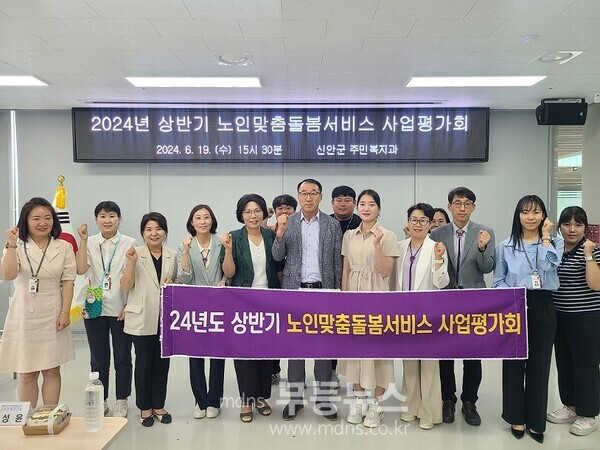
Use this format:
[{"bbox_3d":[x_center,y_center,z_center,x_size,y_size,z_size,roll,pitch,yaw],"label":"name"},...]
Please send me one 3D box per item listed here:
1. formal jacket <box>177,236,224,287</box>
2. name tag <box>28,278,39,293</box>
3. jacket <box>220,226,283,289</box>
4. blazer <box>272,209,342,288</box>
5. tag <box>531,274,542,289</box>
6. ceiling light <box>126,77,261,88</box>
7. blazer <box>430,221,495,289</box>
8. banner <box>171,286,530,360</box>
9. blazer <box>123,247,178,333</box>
[{"bbox_3d":[-0.751,0.368,3.420,0.400,0.630,0.280,0,1,-10],"label":"formal jacket"},{"bbox_3d":[-1.690,0.384,2.860,0.064,0.097,0.008,0,1,-8],"label":"name tag"},{"bbox_3d":[-0.375,0.319,3.380,0.470,0.630,0.280,0,1,-5],"label":"jacket"},{"bbox_3d":[0.056,0.257,3.360,0.530,0.740,0.310,0,1,0],"label":"blazer"},{"bbox_3d":[1.550,0.370,2.950,0.066,0.095,0.008,0,1,8],"label":"tag"},{"bbox_3d":[-1.021,-1.382,4.360,1.280,0.040,0.320,0,1,0],"label":"ceiling light"},{"bbox_3d":[1.183,0.319,3.300,0.500,0.730,0.300,0,1,9],"label":"blazer"},{"bbox_3d":[0.302,0.662,3.060,2.490,0.490,0.070,0,1,0],"label":"banner"},{"bbox_3d":[-1.078,0.472,3.250,0.420,0.670,0.290,0,1,-9],"label":"blazer"}]

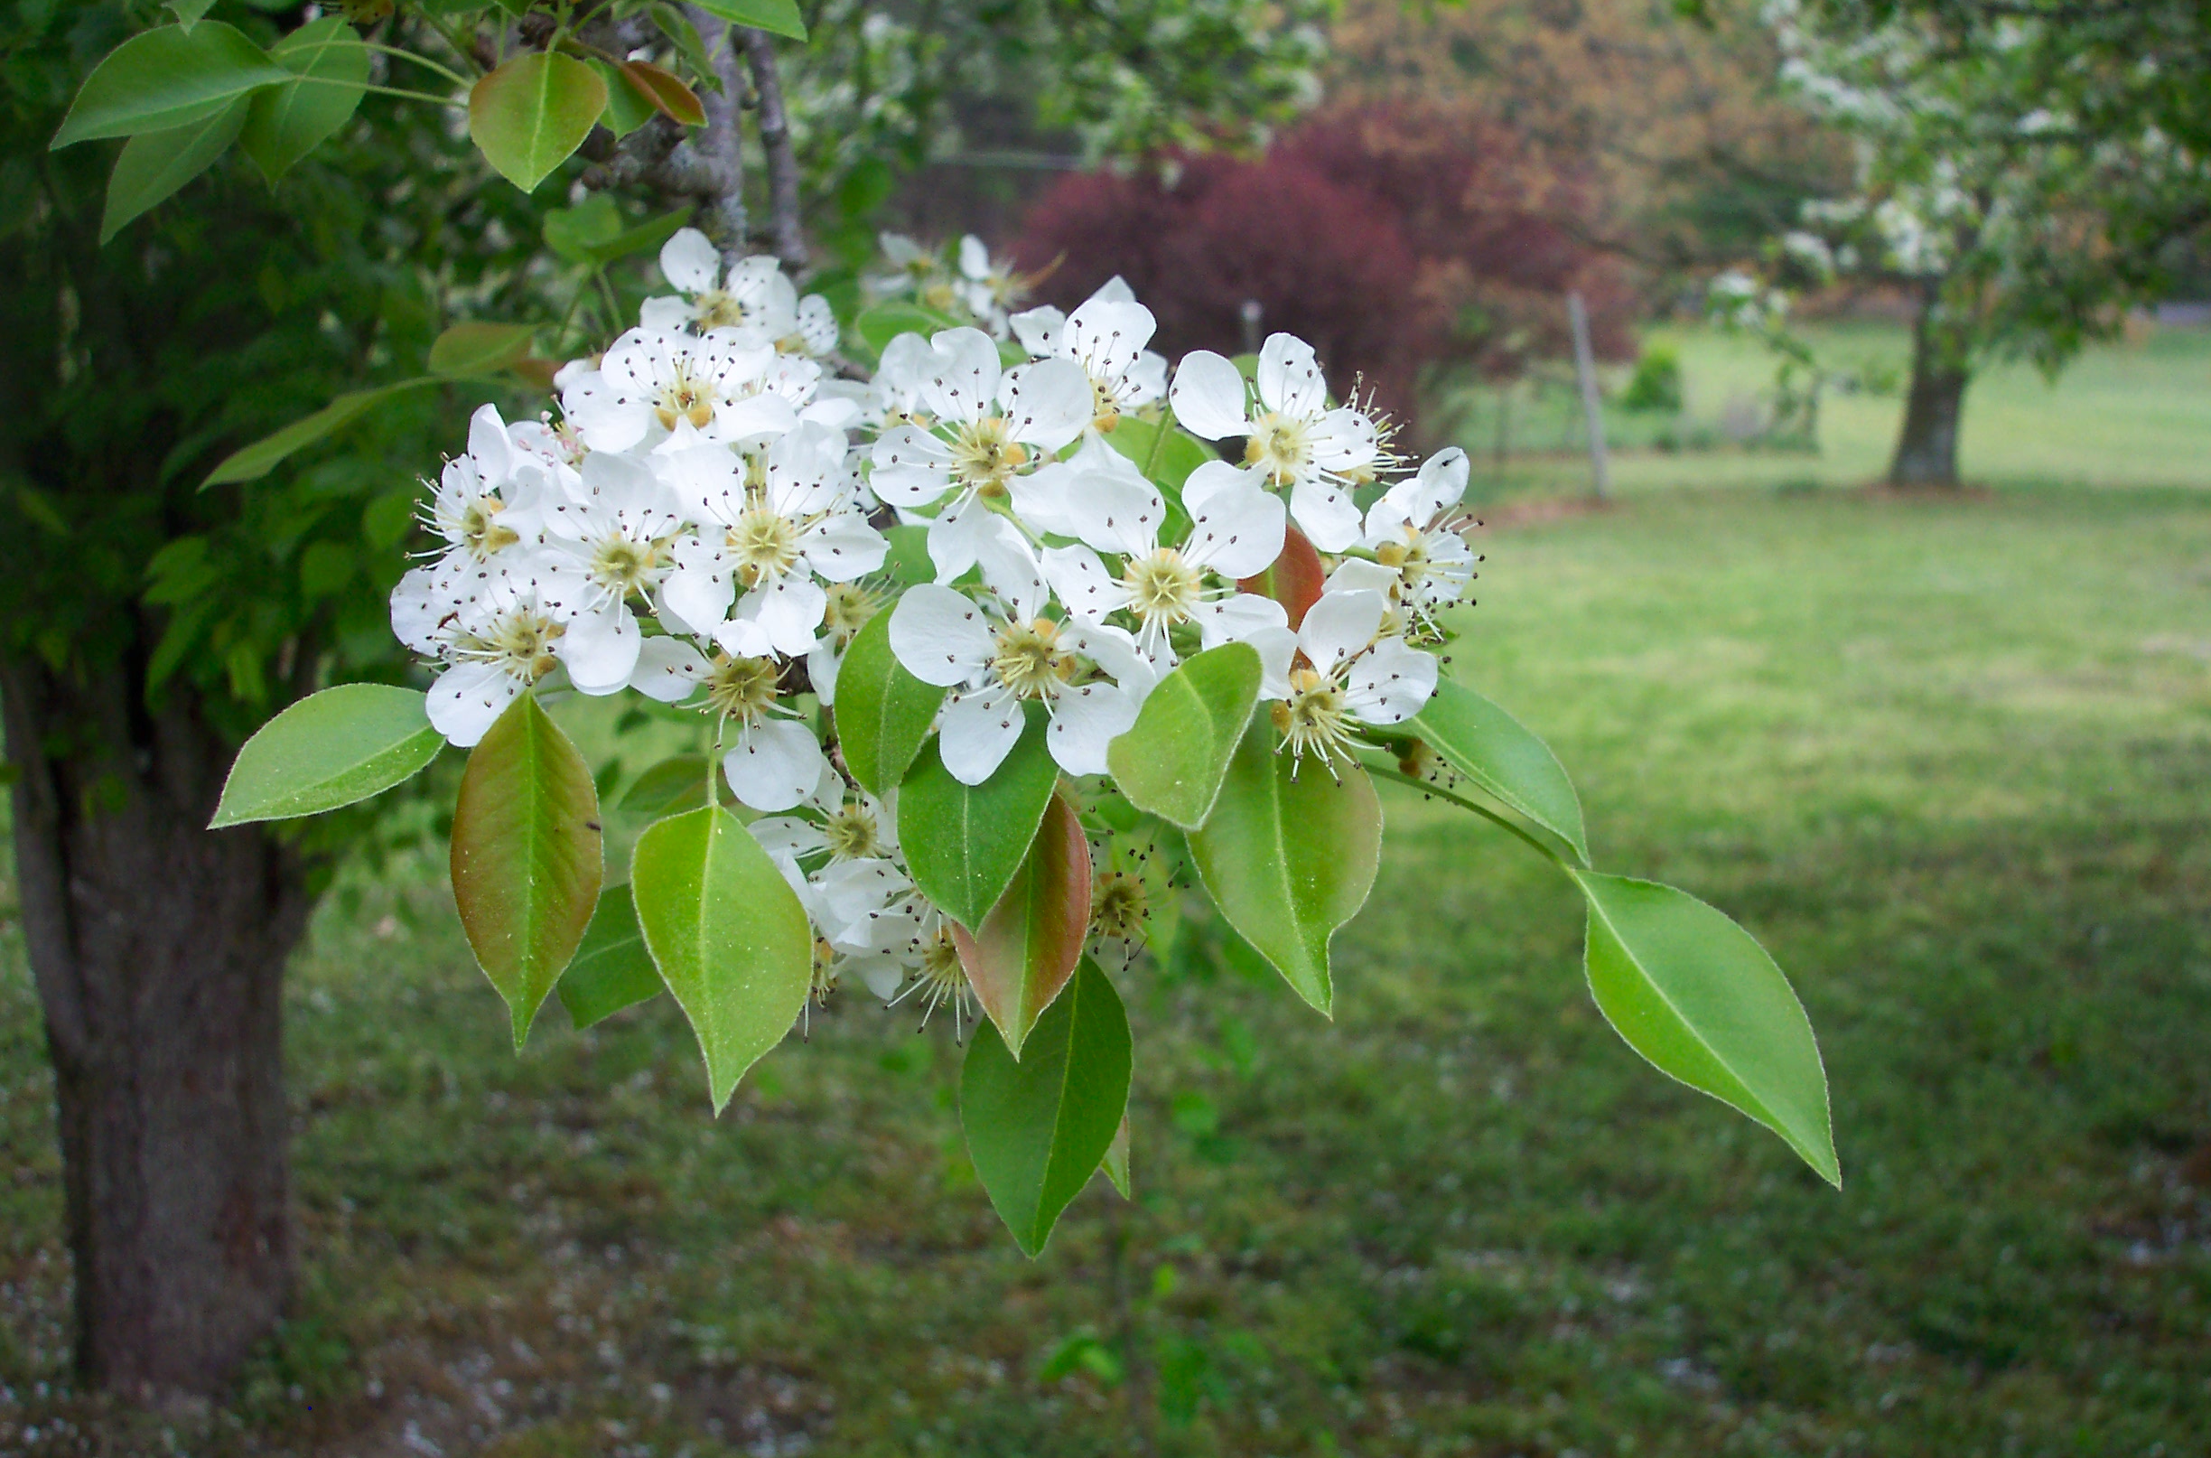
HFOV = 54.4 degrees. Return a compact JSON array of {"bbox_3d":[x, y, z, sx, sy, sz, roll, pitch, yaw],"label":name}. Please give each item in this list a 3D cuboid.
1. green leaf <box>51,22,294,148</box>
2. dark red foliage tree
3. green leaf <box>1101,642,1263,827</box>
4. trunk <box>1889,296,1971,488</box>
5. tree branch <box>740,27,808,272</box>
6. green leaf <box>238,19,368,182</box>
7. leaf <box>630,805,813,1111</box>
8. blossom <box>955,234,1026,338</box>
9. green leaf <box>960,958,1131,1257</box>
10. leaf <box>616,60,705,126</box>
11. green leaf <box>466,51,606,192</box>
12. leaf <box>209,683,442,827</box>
[{"bbox_3d":[-0.191,-0.131,0.440,0.050,0.021,0.012,-16,-6,-5],"label":"green leaf"},{"bbox_3d":[1.951,-4.170,19.500,5.200,3.000,4.400,0,12,0],"label":"dark red foliage tree"},{"bbox_3d":[0.012,0.001,0.330,0.022,0.027,0.014,-9,-6,4],"label":"green leaf"},{"bbox_3d":[5.181,-2.127,13.500,0.480,1.230,0.460,0,12,0],"label":"trunk"},{"bbox_3d":[-0.093,-0.162,0.600,0.007,0.069,0.007,-11,4,0],"label":"tree branch"},{"bbox_3d":[-0.167,-0.131,0.450,0.024,0.038,0.008,21,-6,4],"label":"green leaf"},{"bbox_3d":[-0.060,0.035,0.335,0.028,0.047,0.009,0,3,0],"label":"leaf"},{"bbox_3d":[-0.031,-0.119,0.580,0.016,0.027,0.026,7,14,29],"label":"blossom"},{"bbox_3d":[-0.009,0.059,0.345,0.026,0.050,0.008,10,0,0],"label":"green leaf"},{"bbox_3d":[-0.091,-0.130,0.440,0.021,0.009,0.008,36,0,7],"label":"leaf"},{"bbox_3d":[-0.111,-0.118,0.420,0.027,0.032,0.007,4,-31,2],"label":"green leaf"},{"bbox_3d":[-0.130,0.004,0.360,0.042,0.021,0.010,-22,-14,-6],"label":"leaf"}]

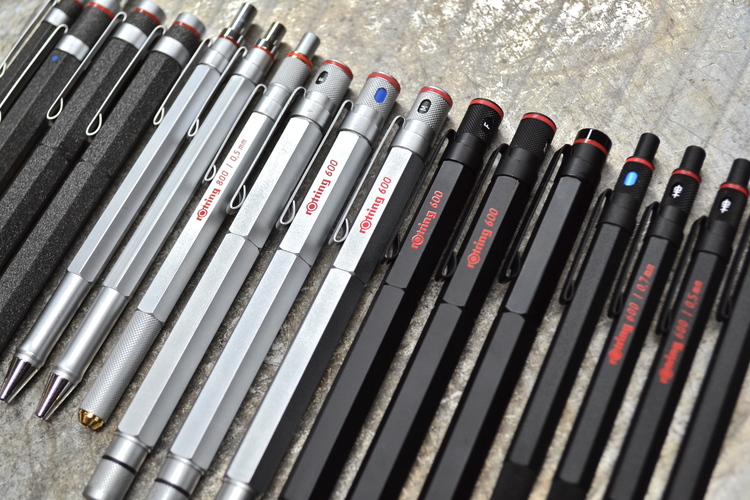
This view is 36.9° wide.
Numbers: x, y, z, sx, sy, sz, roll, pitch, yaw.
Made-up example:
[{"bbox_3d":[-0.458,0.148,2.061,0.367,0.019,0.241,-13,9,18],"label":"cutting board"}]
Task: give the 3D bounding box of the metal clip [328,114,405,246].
[{"bbox_3d":[-0.002,-0.020,0.310,0.005,0.004,0.044,20,65,13],"label":"metal clip"}]

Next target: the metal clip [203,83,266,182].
[{"bbox_3d":[-0.041,-0.033,0.321,0.004,0.004,0.035,20,65,13],"label":"metal clip"}]

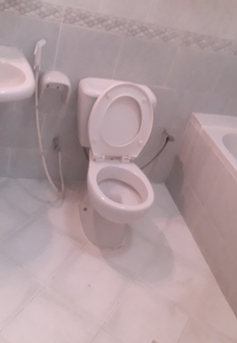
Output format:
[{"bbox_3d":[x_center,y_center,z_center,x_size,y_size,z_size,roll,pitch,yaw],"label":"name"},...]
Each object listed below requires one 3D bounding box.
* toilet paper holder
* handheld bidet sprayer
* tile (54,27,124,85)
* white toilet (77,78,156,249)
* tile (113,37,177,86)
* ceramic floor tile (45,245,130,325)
[{"bbox_3d":[-0.335,-0.441,1.895,0.155,0.160,0.105,3,37,-21],"label":"toilet paper holder"},{"bbox_3d":[-0.388,-0.577,1.772,0.060,0.160,0.035,3,37,-21],"label":"handheld bidet sprayer"},{"bbox_3d":[-0.155,-0.625,1.878,0.330,0.250,0.010,3,37,-21],"label":"tile"},{"bbox_3d":[-0.024,-0.015,1.928,0.420,0.800,0.700,3,37,-21],"label":"white toilet"},{"bbox_3d":[0.153,-0.609,1.996,0.330,0.250,0.010,3,37,-21],"label":"tile"},{"bbox_3d":[-0.141,0.565,1.790,0.330,0.010,0.330,29,36,16],"label":"ceramic floor tile"}]

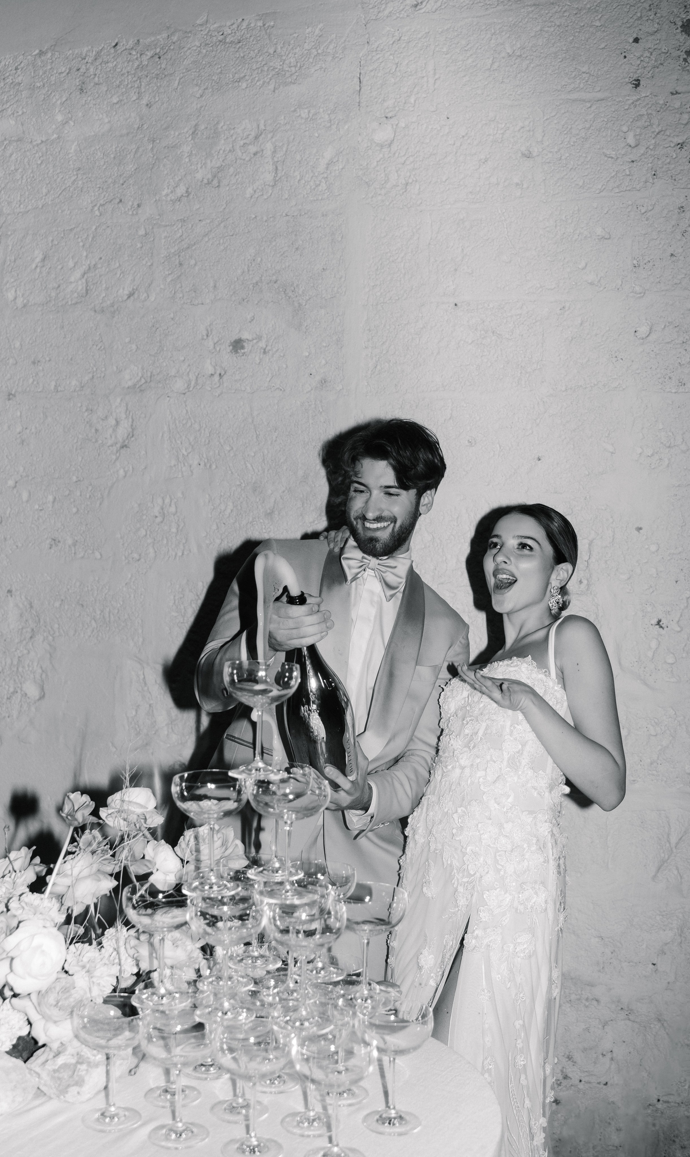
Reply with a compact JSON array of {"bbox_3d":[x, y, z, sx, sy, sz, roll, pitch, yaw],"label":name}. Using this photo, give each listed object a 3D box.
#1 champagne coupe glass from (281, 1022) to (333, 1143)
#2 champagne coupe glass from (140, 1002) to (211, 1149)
[{"bbox_3d":[-0.043,0.609,1.641,0.099,0.142,0.099,1,2,0],"label":"champagne coupe glass"},{"bbox_3d":[-0.208,0.628,1.655,0.102,0.147,0.102,1,1,0],"label":"champagne coupe glass"}]

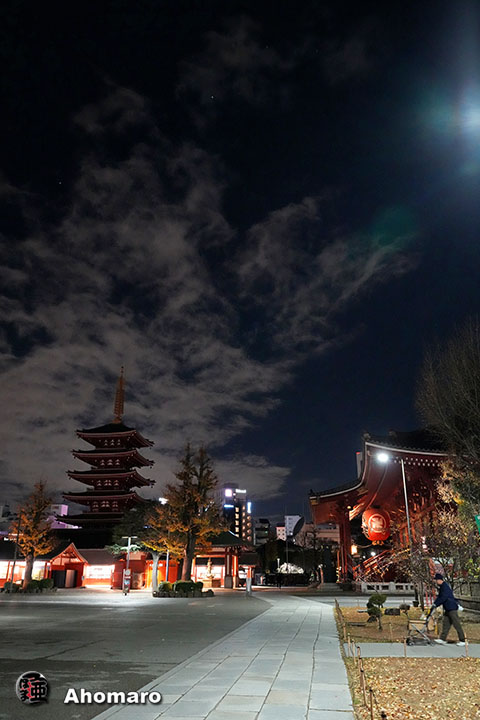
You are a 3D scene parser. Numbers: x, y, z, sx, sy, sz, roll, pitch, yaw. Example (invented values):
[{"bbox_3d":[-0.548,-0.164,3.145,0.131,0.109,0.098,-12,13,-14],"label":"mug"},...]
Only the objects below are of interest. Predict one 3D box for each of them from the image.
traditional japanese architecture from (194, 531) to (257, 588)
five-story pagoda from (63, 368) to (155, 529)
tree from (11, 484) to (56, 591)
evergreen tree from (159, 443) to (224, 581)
[{"bbox_3d":[-2.129,21.648,59.143,6.700,6.110,7.300,-3,-22,10],"label":"traditional japanese architecture"},{"bbox_3d":[-31.657,24.001,135.916,19.000,47.250,19.000,-1,-21,4],"label":"five-story pagoda"},{"bbox_3d":[-16.037,13.691,42.077,4.000,8.150,4.000,7,-22,-17],"label":"tree"},{"bbox_3d":[-3.741,12.086,41.811,5.400,11.200,5.400,1,-21,0],"label":"evergreen tree"}]

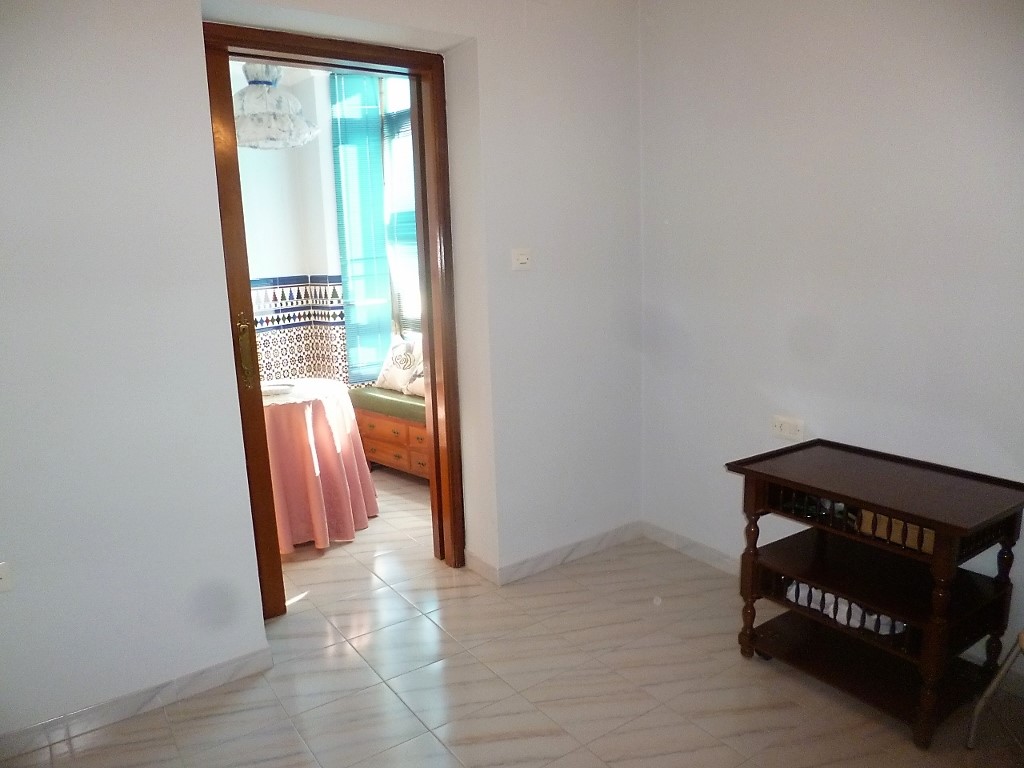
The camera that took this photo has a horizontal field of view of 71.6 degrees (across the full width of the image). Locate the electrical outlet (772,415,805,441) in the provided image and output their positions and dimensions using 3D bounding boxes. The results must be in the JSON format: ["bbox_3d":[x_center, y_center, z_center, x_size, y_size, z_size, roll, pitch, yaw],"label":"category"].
[{"bbox_3d":[1.052,0.179,2.739,0.015,0.085,0.140,-9,12,-34],"label":"electrical outlet"}]

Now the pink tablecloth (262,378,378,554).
[{"bbox_3d":[-1.205,0.397,3.764,0.929,0.720,0.929,-9,12,-34],"label":"pink tablecloth"}]

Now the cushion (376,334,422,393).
[{"bbox_3d":[-0.762,-0.154,4.870,0.140,0.390,0.390,16,-6,-44],"label":"cushion"}]

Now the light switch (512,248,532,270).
[{"bbox_3d":[0.041,-0.497,2.848,0.085,0.085,0.014,-9,12,-34],"label":"light switch"}]

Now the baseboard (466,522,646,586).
[{"bbox_3d":[0.228,0.745,3.339,0.862,0.079,0.273,-9,12,-34],"label":"baseboard"}]

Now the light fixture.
[{"bbox_3d":[-1.218,-1.397,3.475,0.500,0.460,0.500,-9,12,-34],"label":"light fixture"}]

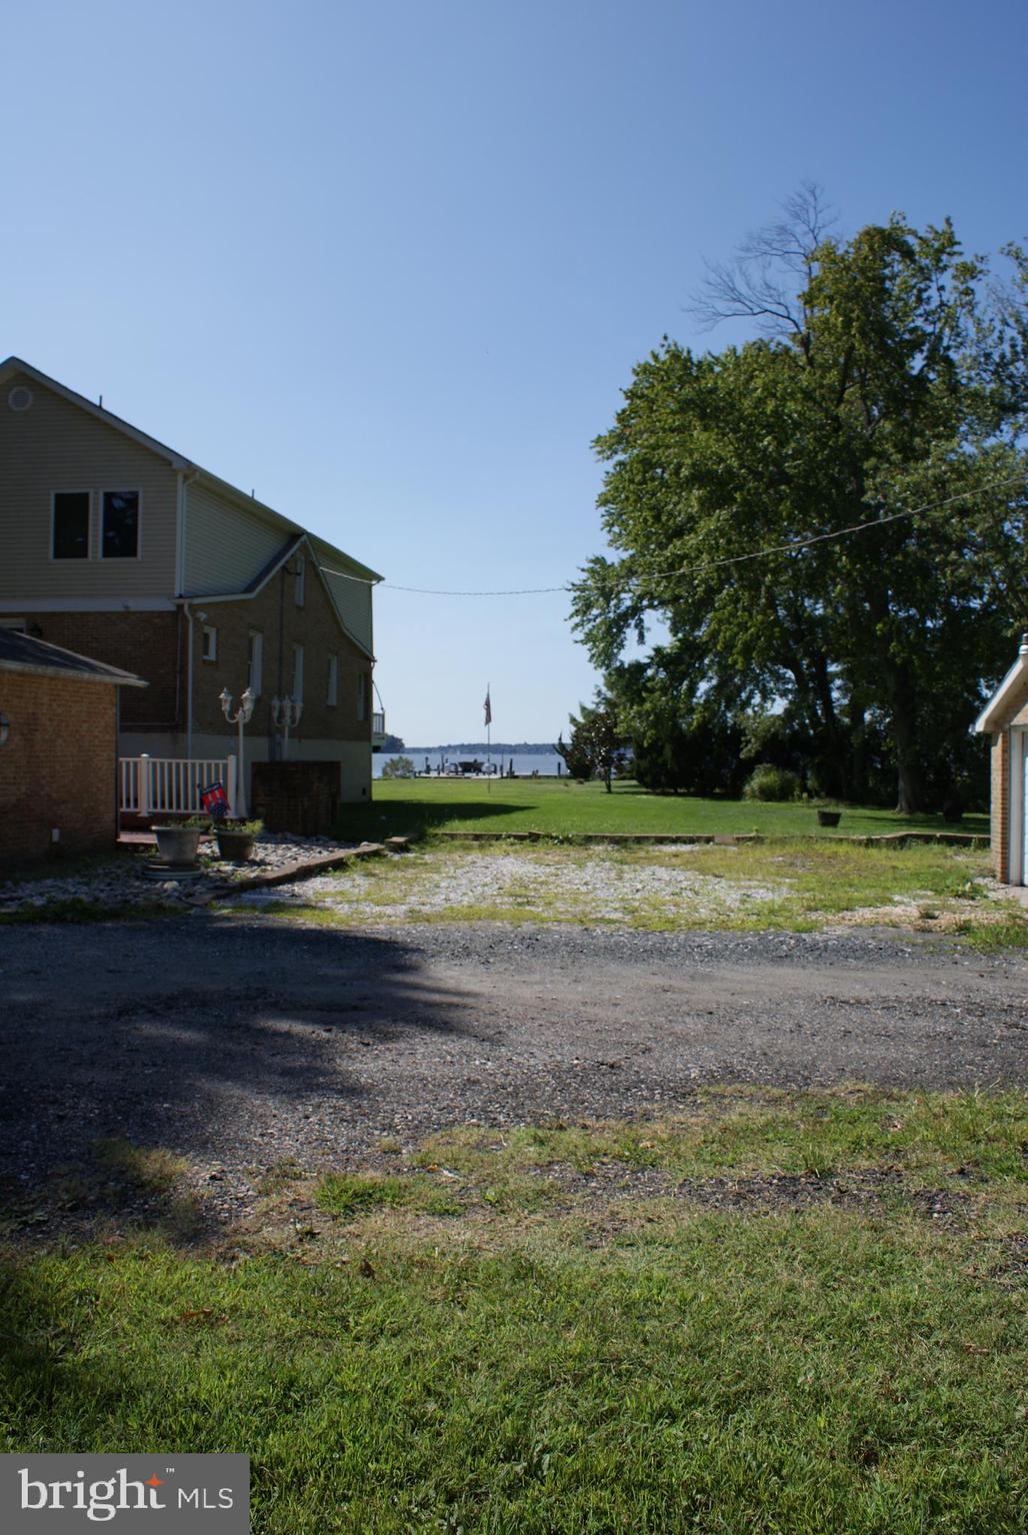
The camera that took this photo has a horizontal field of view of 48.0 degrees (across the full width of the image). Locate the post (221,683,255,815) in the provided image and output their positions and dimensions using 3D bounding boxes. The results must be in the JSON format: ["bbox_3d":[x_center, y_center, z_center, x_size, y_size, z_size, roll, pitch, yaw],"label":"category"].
[{"bbox_3d":[-4.291,-0.248,17.900,0.560,2.020,0.600,0,1,-13],"label":"post"}]

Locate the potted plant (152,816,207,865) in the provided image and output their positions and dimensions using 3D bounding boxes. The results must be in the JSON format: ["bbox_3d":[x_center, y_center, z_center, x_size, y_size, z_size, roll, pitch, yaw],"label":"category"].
[{"bbox_3d":[-4.004,0.876,13.800,0.650,0.570,0.620,0,1,-16],"label":"potted plant"}]

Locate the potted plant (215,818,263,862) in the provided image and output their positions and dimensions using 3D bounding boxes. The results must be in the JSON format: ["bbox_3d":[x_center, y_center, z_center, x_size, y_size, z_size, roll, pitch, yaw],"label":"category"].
[{"bbox_3d":[-3.525,0.935,14.800,0.600,0.550,0.540,0,1,-13],"label":"potted plant"}]

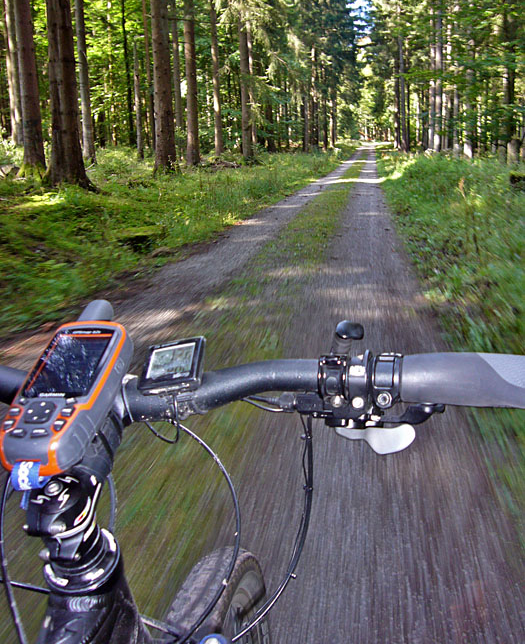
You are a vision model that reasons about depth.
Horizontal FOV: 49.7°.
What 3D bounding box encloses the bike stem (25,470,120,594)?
[{"bbox_3d":[-0.131,0.142,0.404,0.050,0.090,0.078,1,36,10],"label":"bike stem"}]

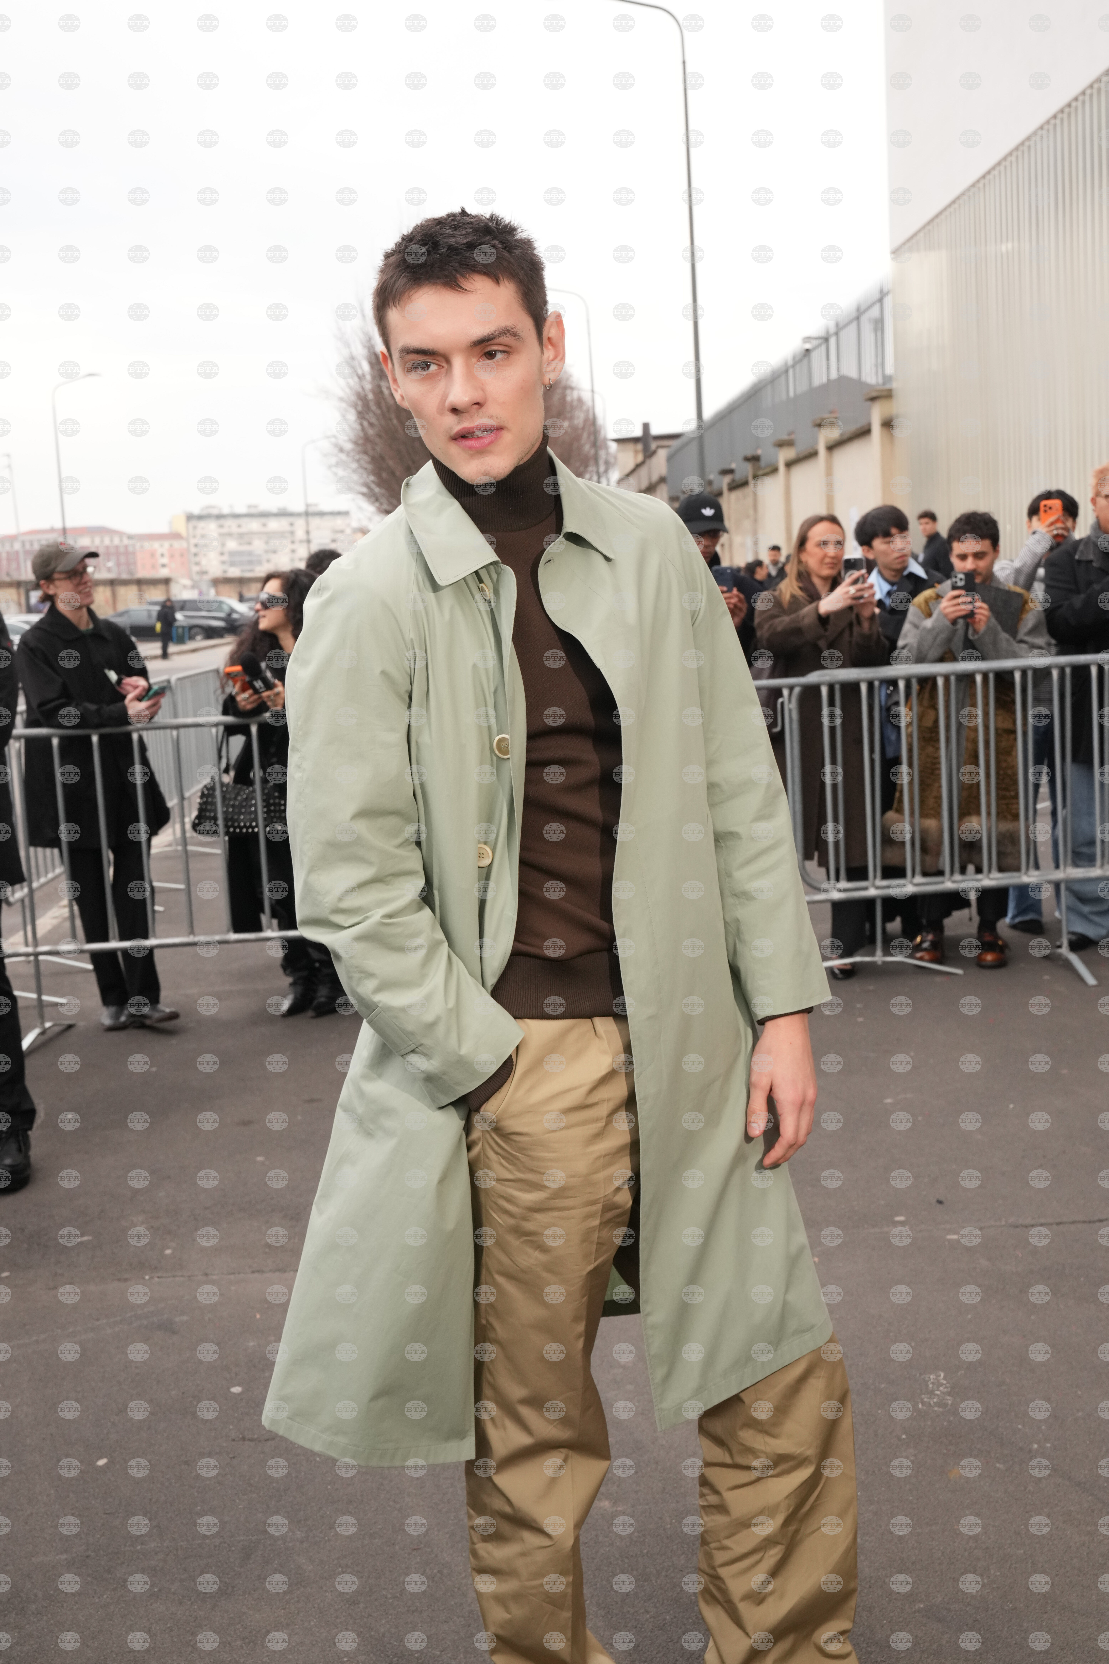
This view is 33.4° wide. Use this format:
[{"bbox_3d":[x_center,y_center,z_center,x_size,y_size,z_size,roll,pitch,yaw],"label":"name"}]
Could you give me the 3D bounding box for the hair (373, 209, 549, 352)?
[{"bbox_3d":[-0.090,-0.516,1.820,0.165,0.175,0.205,-7,12,11],"label":"hair"}]

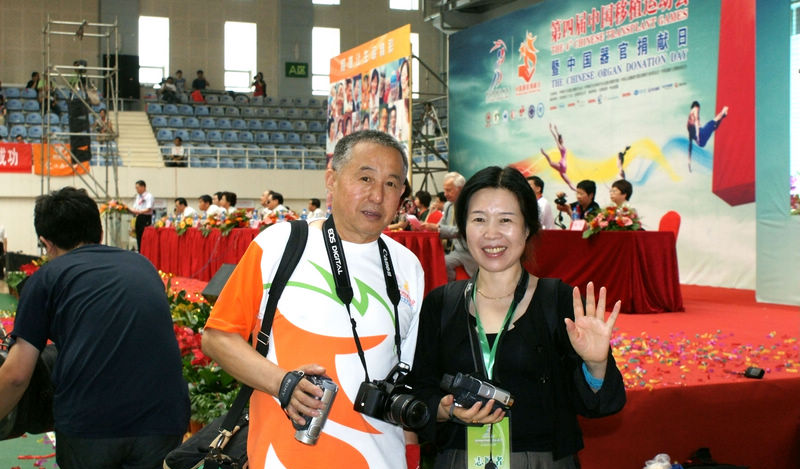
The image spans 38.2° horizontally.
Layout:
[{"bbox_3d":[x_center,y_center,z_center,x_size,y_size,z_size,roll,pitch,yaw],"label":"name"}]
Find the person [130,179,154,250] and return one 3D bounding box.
[{"bbox_3d":[-5.350,-0.276,24.000,0.460,1.690,0.500,0,1,-23],"label":"person"}]

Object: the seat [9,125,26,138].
[{"bbox_3d":[-10.879,-2.933,32.900,0.460,0.400,0.430,0,1,-23],"label":"seat"}]

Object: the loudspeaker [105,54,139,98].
[{"bbox_3d":[-9.000,-5.106,37.400,1.100,1.420,0.750,0,1,-23],"label":"loudspeaker"}]

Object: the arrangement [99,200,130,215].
[{"bbox_3d":[-5.857,-0.550,23.700,0.500,0.310,0.650,0,1,-23],"label":"arrangement"}]

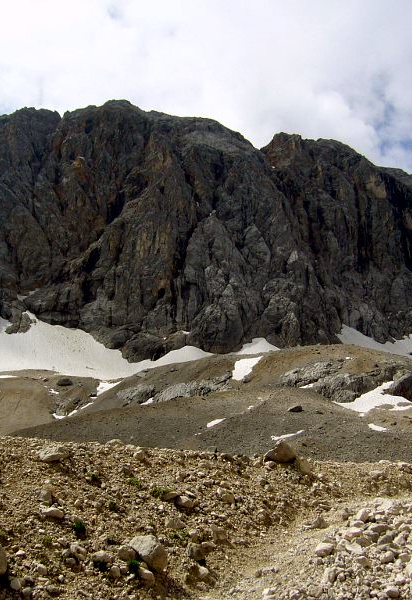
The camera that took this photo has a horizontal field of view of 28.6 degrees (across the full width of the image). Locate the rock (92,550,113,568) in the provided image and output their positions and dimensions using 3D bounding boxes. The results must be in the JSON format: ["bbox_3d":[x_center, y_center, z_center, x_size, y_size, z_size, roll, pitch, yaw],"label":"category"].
[{"bbox_3d":[-0.883,2.214,6.900,0.171,0.141,0.145,0,-2,0],"label":"rock"}]

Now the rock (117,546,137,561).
[{"bbox_3d":[-0.609,1.943,6.200,0.149,0.099,0.119,0,-3,0],"label":"rock"}]

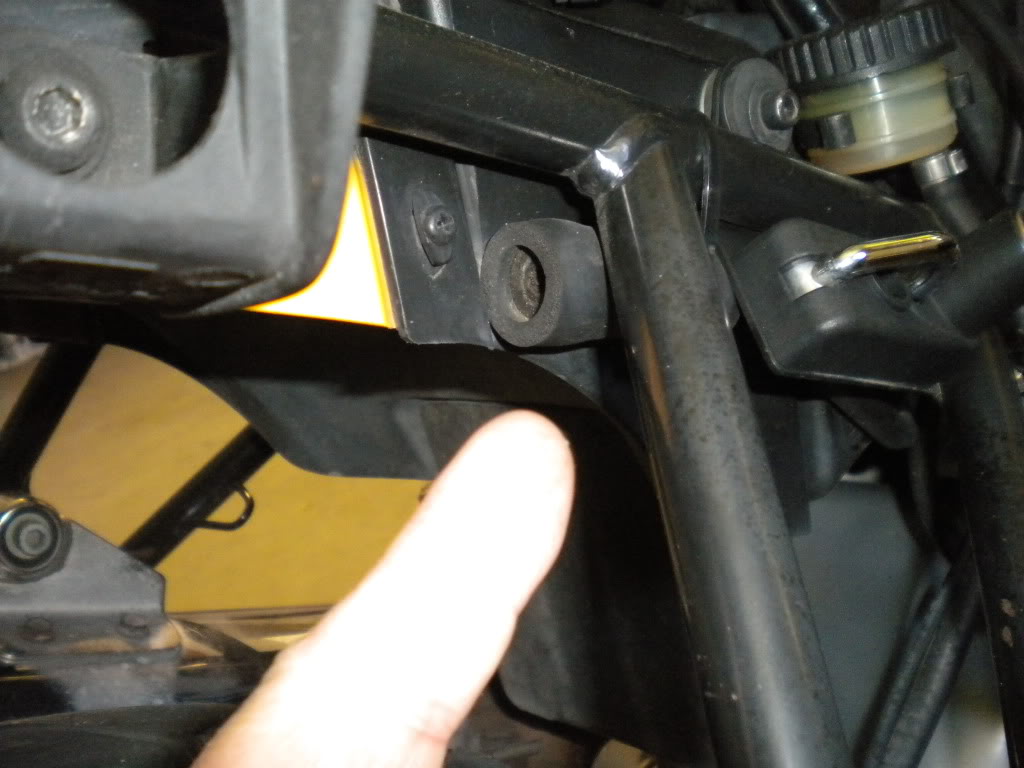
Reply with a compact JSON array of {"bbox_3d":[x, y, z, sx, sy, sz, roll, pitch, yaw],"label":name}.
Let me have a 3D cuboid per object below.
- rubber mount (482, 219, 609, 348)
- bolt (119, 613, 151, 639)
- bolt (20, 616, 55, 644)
[{"bbox_3d":[0.014,-0.026,0.270,0.031,0.031,0.031,-6,24,-39],"label":"rubber mount"},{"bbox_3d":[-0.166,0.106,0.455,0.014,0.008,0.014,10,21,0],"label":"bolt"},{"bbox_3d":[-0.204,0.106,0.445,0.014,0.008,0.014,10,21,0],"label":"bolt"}]

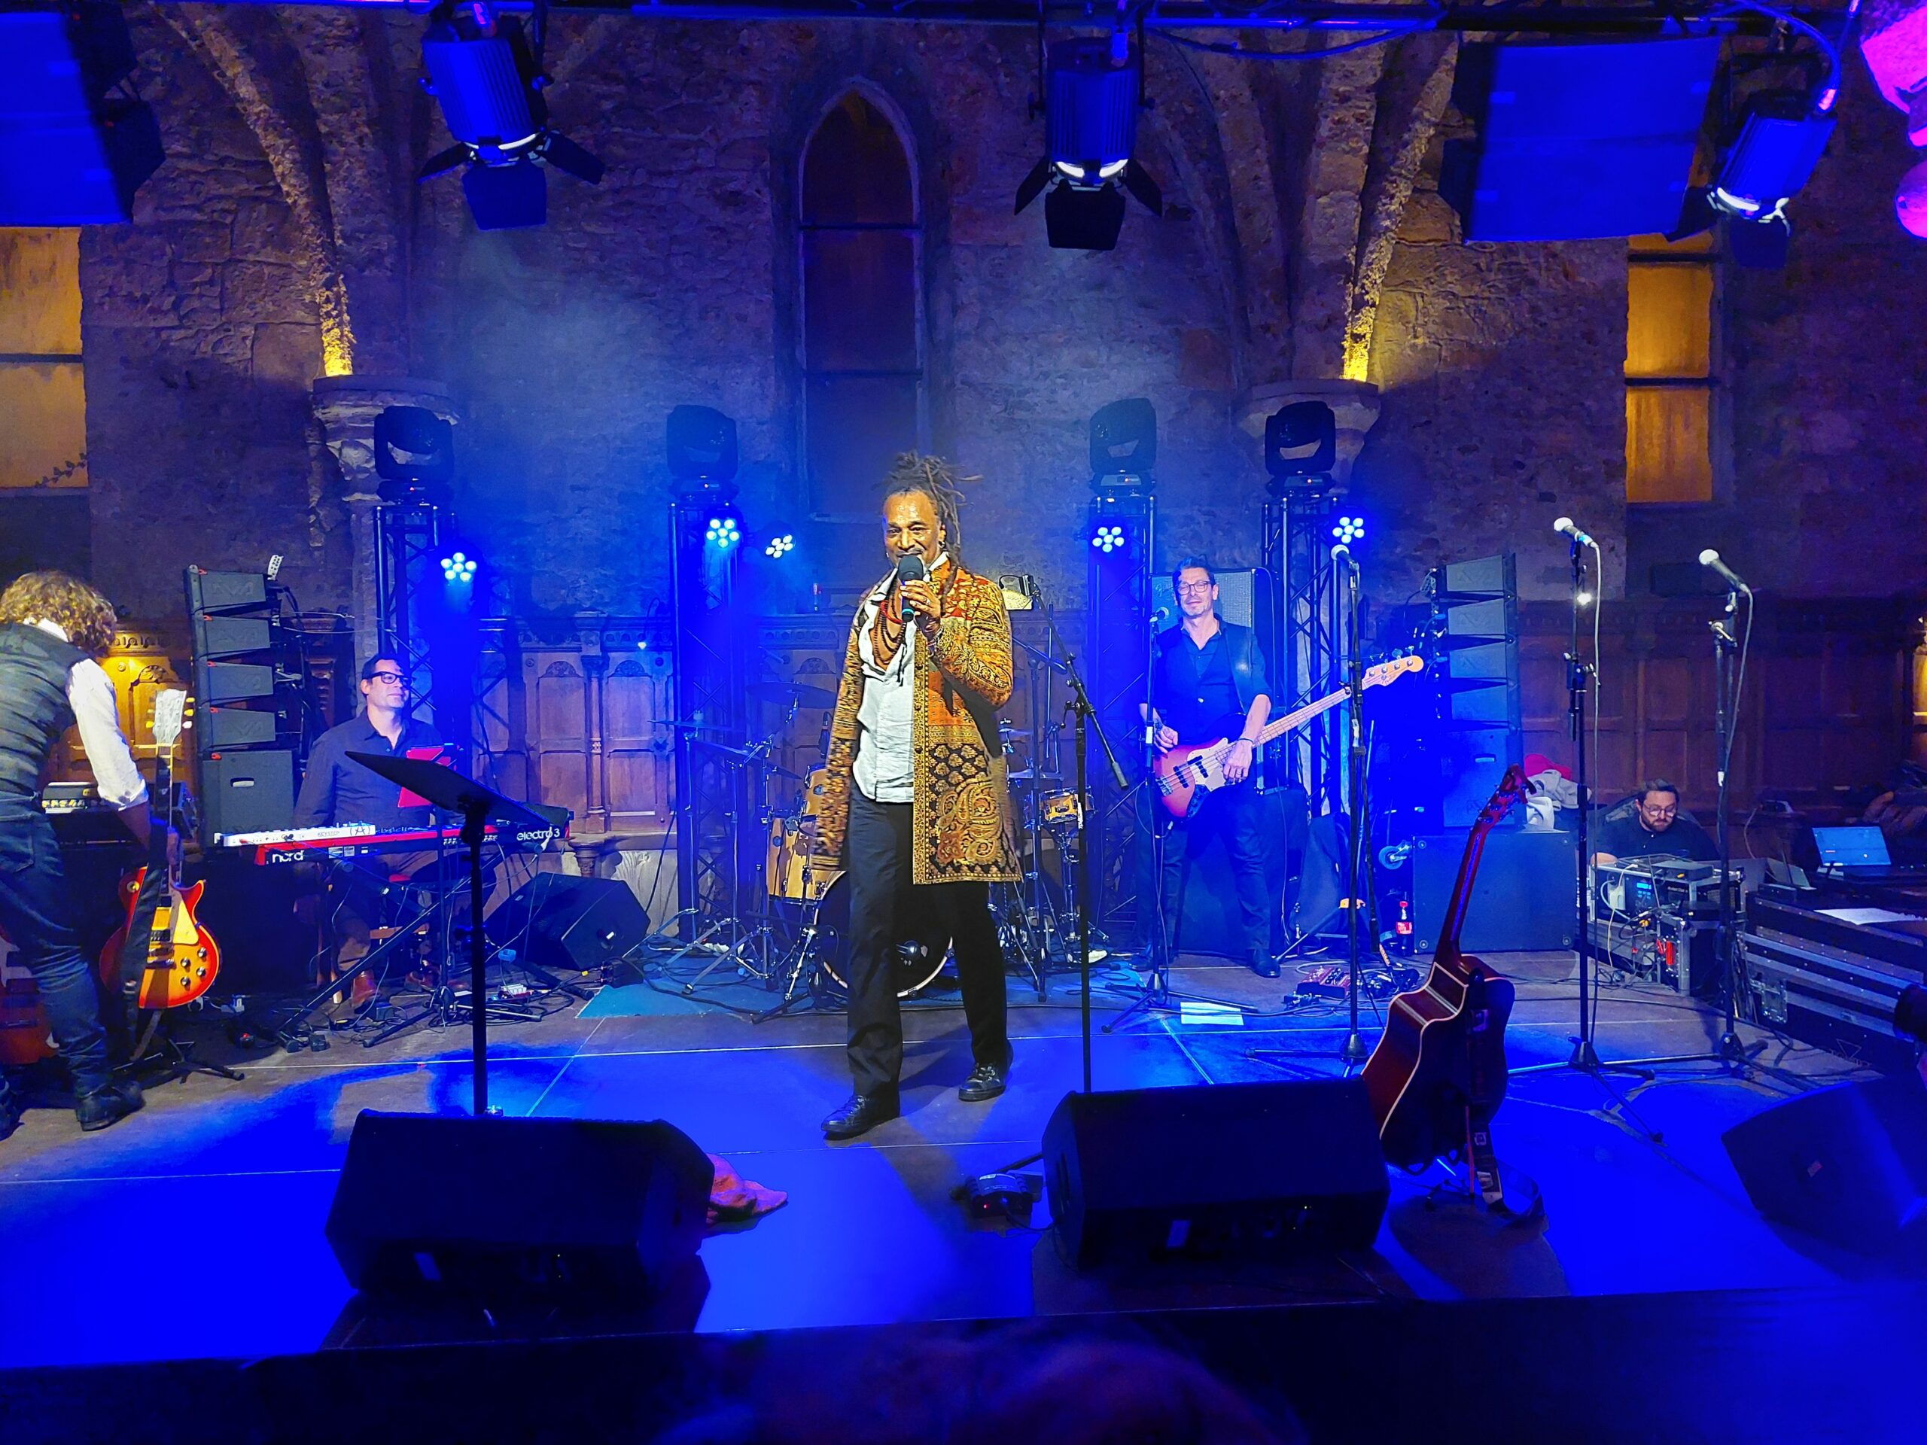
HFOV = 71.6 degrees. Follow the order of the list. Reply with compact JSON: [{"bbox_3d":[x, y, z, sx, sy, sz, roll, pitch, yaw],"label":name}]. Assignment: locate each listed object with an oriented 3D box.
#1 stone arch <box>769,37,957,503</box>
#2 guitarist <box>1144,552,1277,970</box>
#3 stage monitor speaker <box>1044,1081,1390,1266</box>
[{"bbox_3d":[-0.548,-2.397,7.200,0.980,2.500,0.350,-1,2,-2],"label":"stone arch"},{"bbox_3d":[1.043,0.187,5.660,0.560,1.730,0.420,-1,2,13],"label":"guitarist"},{"bbox_3d":[0.536,0.951,2.952,0.644,0.353,0.456,-1,2,-7],"label":"stage monitor speaker"}]

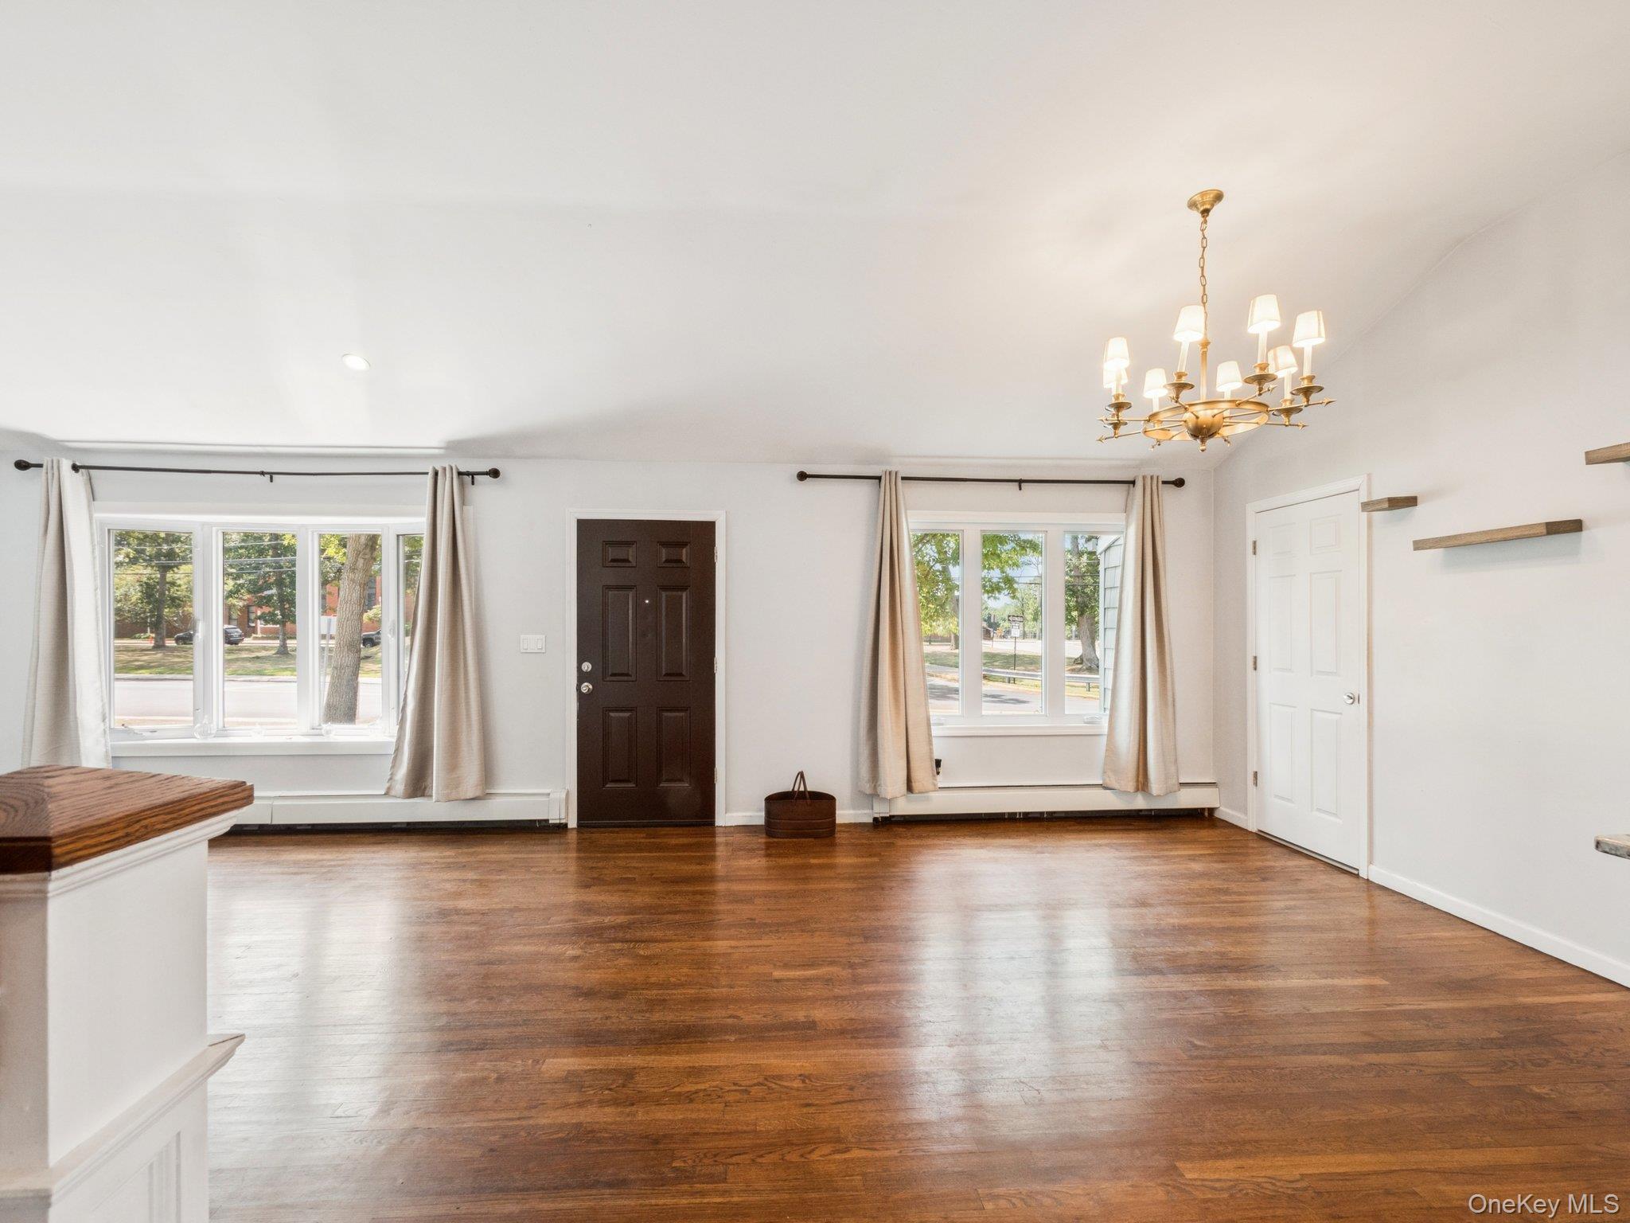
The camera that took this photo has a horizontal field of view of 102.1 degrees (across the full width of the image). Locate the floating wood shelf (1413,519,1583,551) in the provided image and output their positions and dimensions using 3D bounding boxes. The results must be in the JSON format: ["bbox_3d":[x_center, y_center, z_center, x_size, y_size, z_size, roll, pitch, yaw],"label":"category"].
[{"bbox_3d":[2.904,-0.311,2.830,0.169,0.048,0.507,0,0,-6],"label":"floating wood shelf"}]

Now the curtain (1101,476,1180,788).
[{"bbox_3d":[2.186,0.158,4.428,0.528,2.172,0.150,0,0,-3],"label":"curtain"}]

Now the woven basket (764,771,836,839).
[{"bbox_3d":[-0.094,1.225,4.250,0.455,0.390,0.240,0,0,-3],"label":"woven basket"}]

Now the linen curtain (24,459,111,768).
[{"bbox_3d":[-4.600,0.137,4.062,0.518,2.134,0.140,0,0,-3],"label":"linen curtain"}]

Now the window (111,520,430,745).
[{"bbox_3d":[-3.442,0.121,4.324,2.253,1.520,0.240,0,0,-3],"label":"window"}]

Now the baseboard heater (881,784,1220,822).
[{"bbox_3d":[1.587,1.300,4.456,2.372,0.230,0.075,0,0,-3],"label":"baseboard heater"}]

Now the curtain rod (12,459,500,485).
[{"bbox_3d":[-3.467,-0.873,4.133,2.928,0.100,0.110,0,0,-3],"label":"curtain rod"}]

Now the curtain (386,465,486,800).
[{"bbox_3d":[-2.401,0.133,4.180,0.596,2.132,0.140,0,0,-3],"label":"curtain"}]

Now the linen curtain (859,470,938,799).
[{"bbox_3d":[0.550,0.147,4.340,0.524,2.163,0.150,0,0,-3],"label":"linen curtain"}]

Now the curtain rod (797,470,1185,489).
[{"bbox_3d":[1.190,-0.869,4.384,2.624,0.085,0.110,0,0,-3],"label":"curtain rod"}]

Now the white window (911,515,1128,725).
[{"bbox_3d":[1.385,0.083,4.535,1.846,1.524,0.180,0,0,-3],"label":"white window"}]

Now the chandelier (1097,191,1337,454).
[{"bbox_3d":[1.597,-1.173,2.710,0.839,1.033,0.839,0,0,-3],"label":"chandelier"}]

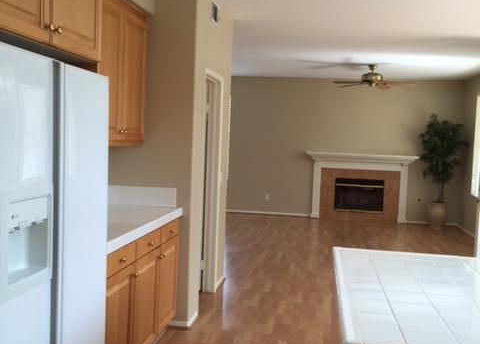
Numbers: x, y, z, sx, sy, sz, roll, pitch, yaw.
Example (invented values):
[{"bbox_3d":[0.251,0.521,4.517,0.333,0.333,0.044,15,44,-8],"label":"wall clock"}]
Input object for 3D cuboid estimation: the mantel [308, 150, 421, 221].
[{"bbox_3d":[2.301,0.303,10.285,2.086,1.282,0.260,3,4,9],"label":"mantel"}]

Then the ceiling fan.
[{"bbox_3d":[2.082,-1.501,8.366,1.300,0.360,1.300,3,4,9],"label":"ceiling fan"}]

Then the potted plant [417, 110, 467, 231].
[{"bbox_3d":[3.642,-0.015,9.760,0.870,2.080,0.820,3,4,9],"label":"potted plant"}]

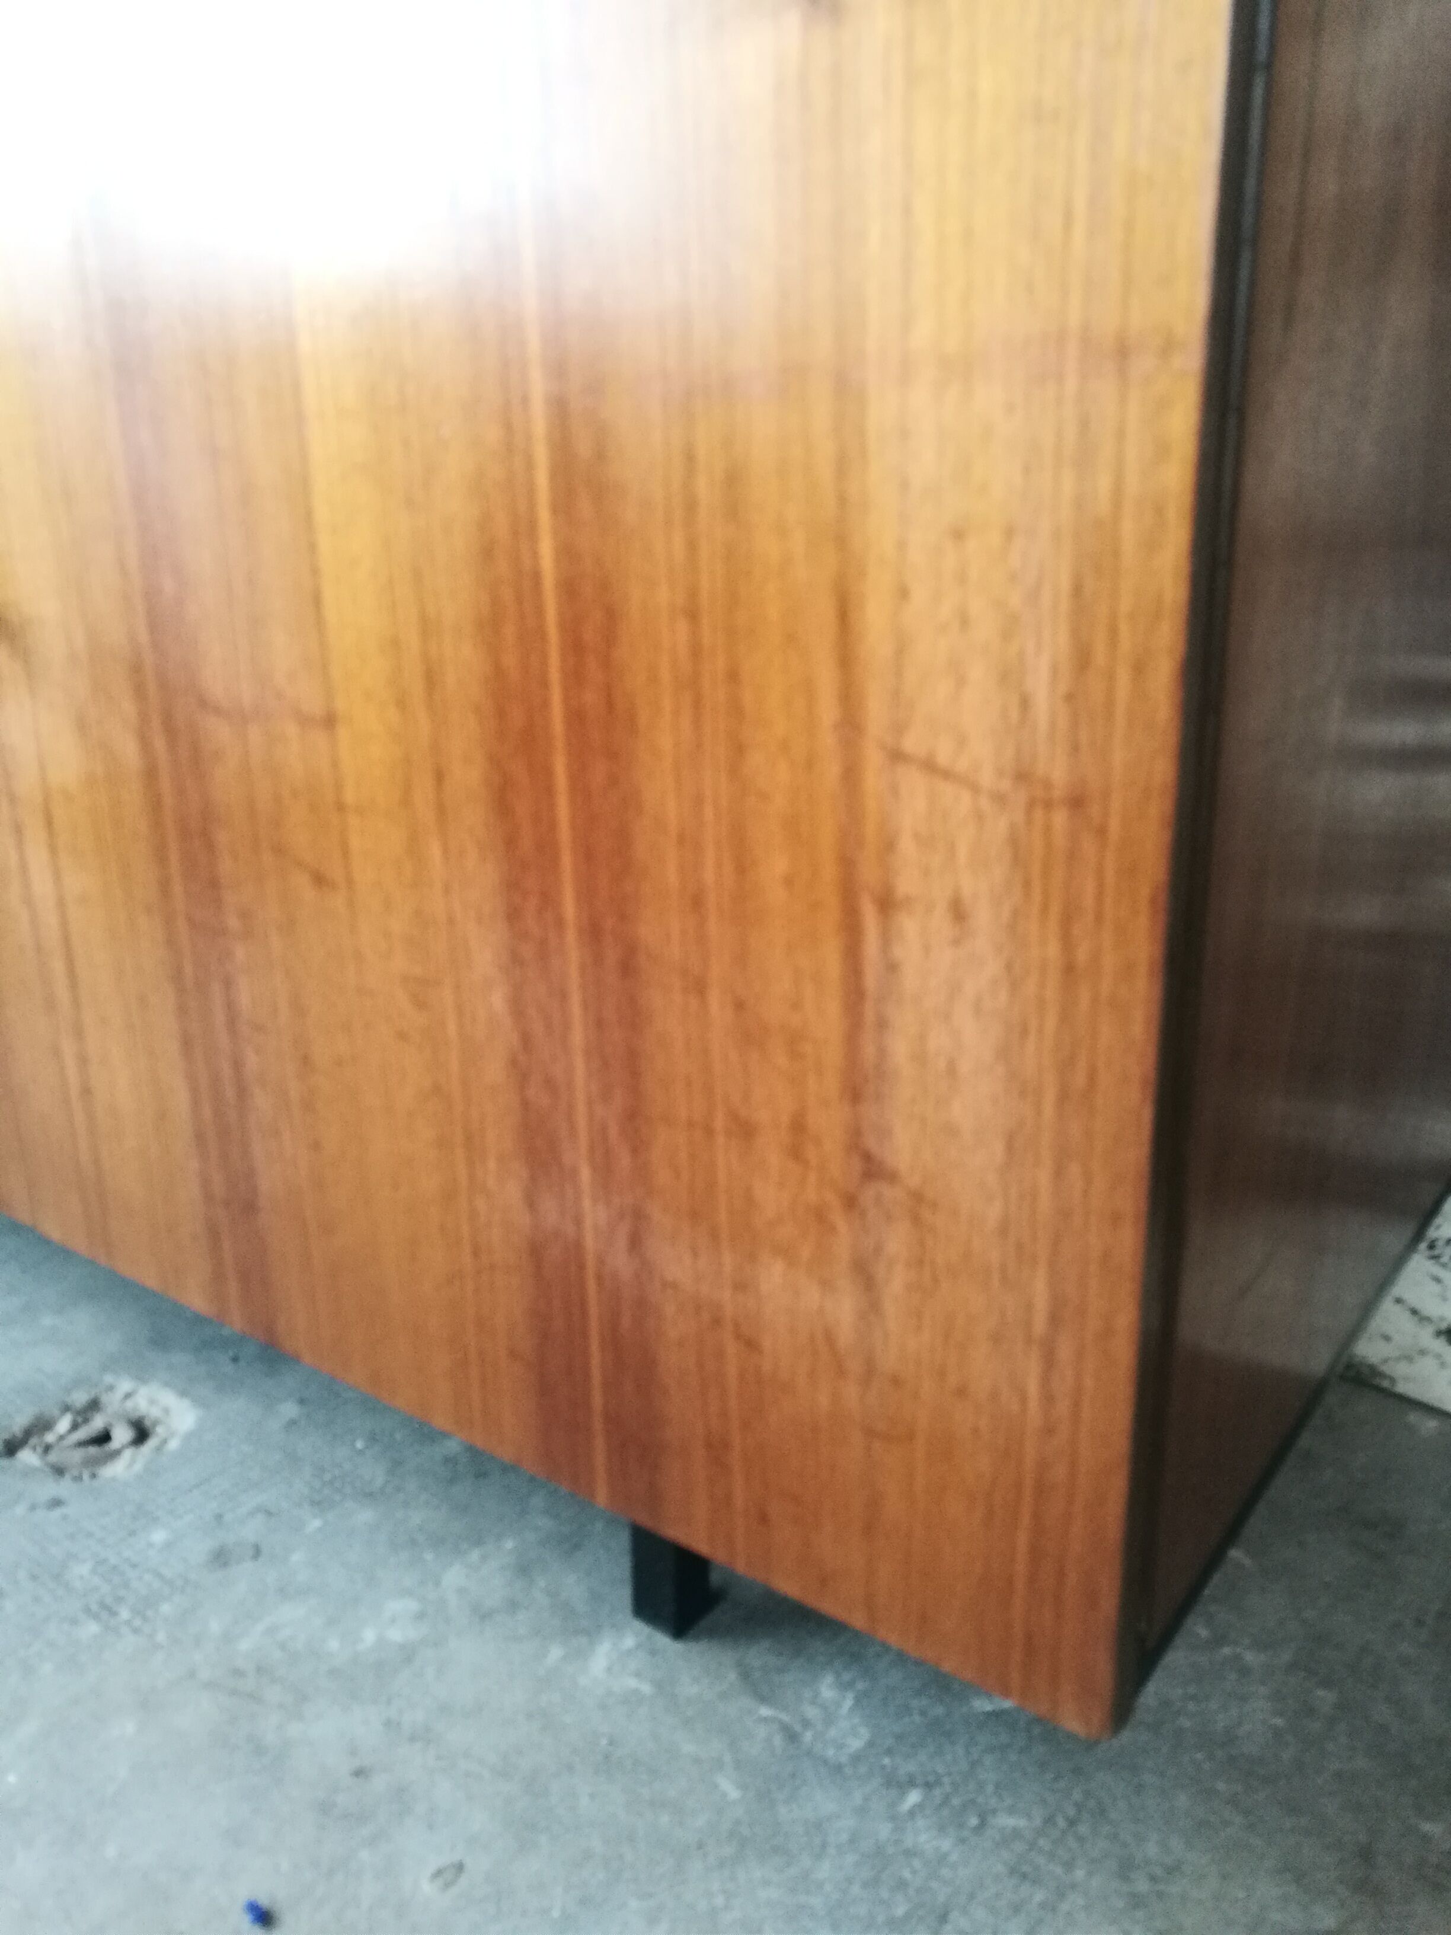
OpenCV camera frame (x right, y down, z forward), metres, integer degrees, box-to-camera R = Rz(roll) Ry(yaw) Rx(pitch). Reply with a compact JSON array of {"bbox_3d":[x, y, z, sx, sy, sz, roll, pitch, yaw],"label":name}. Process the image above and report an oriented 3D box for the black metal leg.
[{"bbox_3d":[-0.030,0.290,0.776,0.029,0.100,0.029,11,22,34],"label":"black metal leg"}]

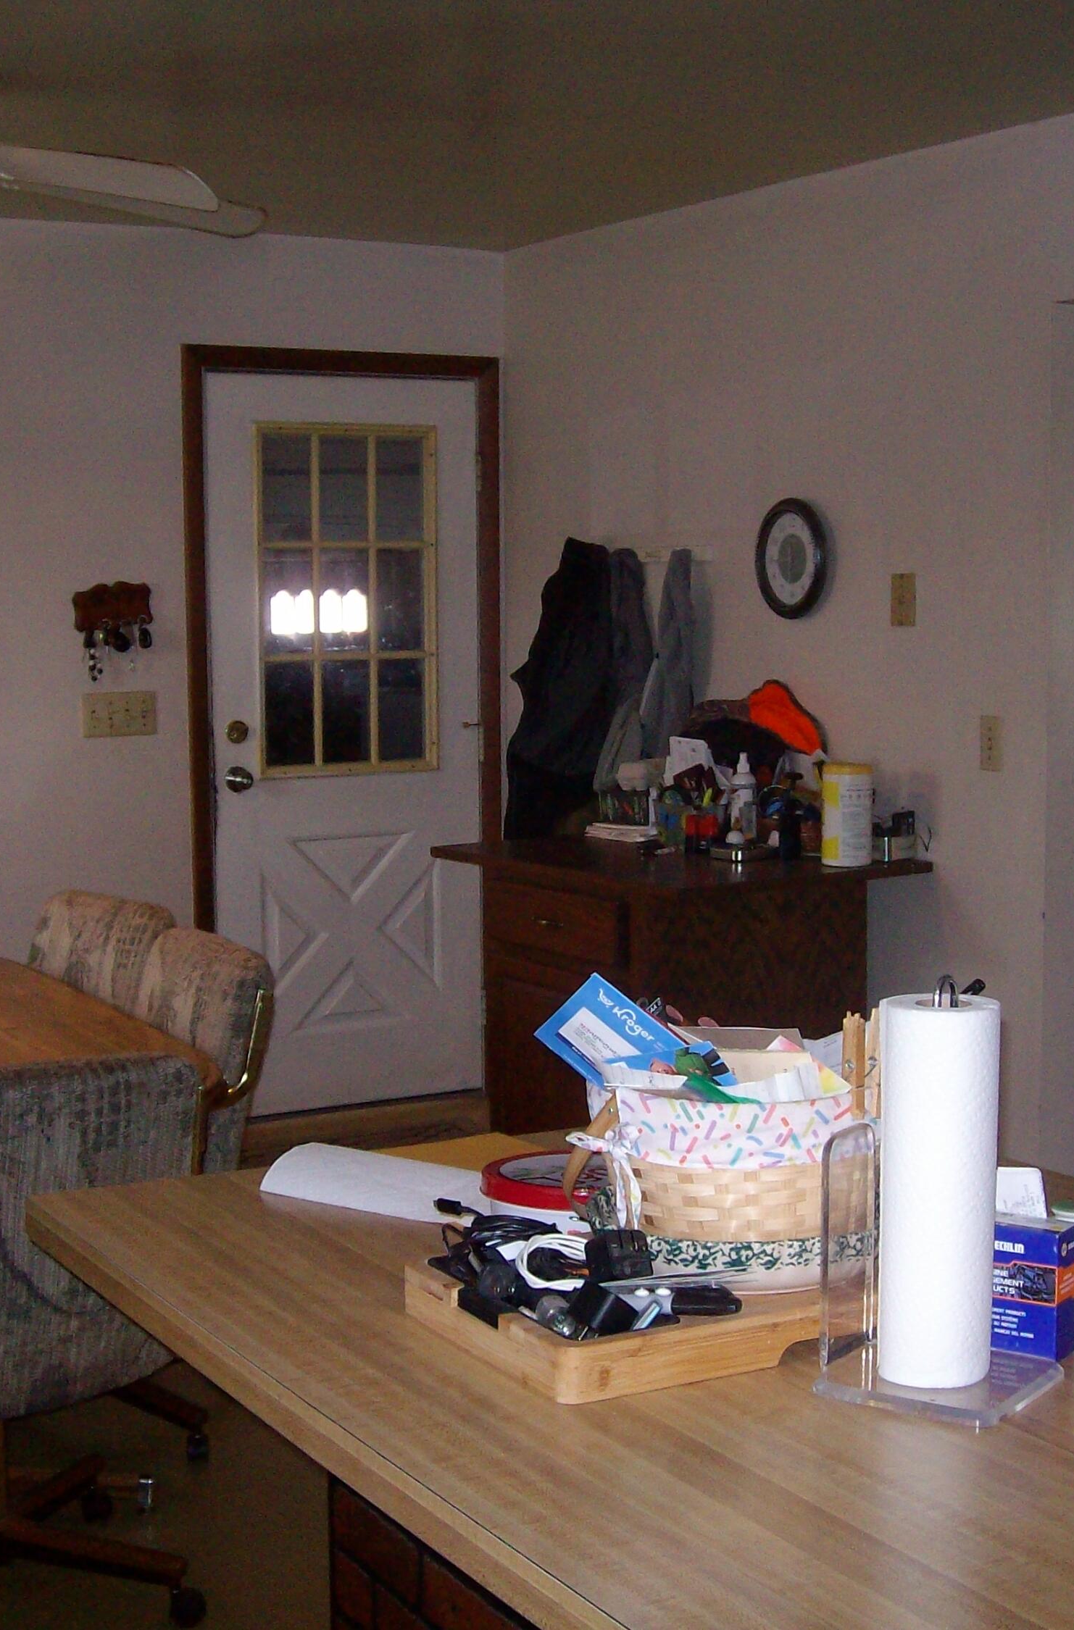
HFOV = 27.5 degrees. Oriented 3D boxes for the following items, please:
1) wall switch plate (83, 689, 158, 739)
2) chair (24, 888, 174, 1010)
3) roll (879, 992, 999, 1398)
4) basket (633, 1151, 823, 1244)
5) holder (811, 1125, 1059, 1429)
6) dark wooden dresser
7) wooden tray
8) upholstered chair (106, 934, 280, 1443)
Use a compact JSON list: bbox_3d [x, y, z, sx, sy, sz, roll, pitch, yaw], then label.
[{"bbox_3d":[-1.083,-0.261,5.709,0.207,0.120,0.014,-4,7,-31],"label":"wall switch plate"},{"bbox_3d":[-1.117,0.625,4.404,0.610,0.835,0.540,-5,8,-37],"label":"chair"},{"bbox_3d":[0.295,0.274,1.615,0.090,0.280,0.090,1,6,10],"label":"roll"},{"bbox_3d":[0.172,0.295,1.830,0.210,0.130,0.170,0,6,8],"label":"basket"},{"bbox_3d":[0.300,0.331,1.629,0.143,0.180,0.143,4,8,35],"label":"holder"},{"bbox_3d":[0.302,0.542,4.888,0.723,0.912,0.891,-4,7,-31],"label":"dark wooden dresser"},{"bbox_3d":[0.127,0.379,1.764,0.385,0.040,0.258,-4,6,-28],"label":"wooden tray"},{"bbox_3d":[-0.820,0.679,3.879,0.610,0.835,0.540,-4,7,-32],"label":"upholstered chair"}]

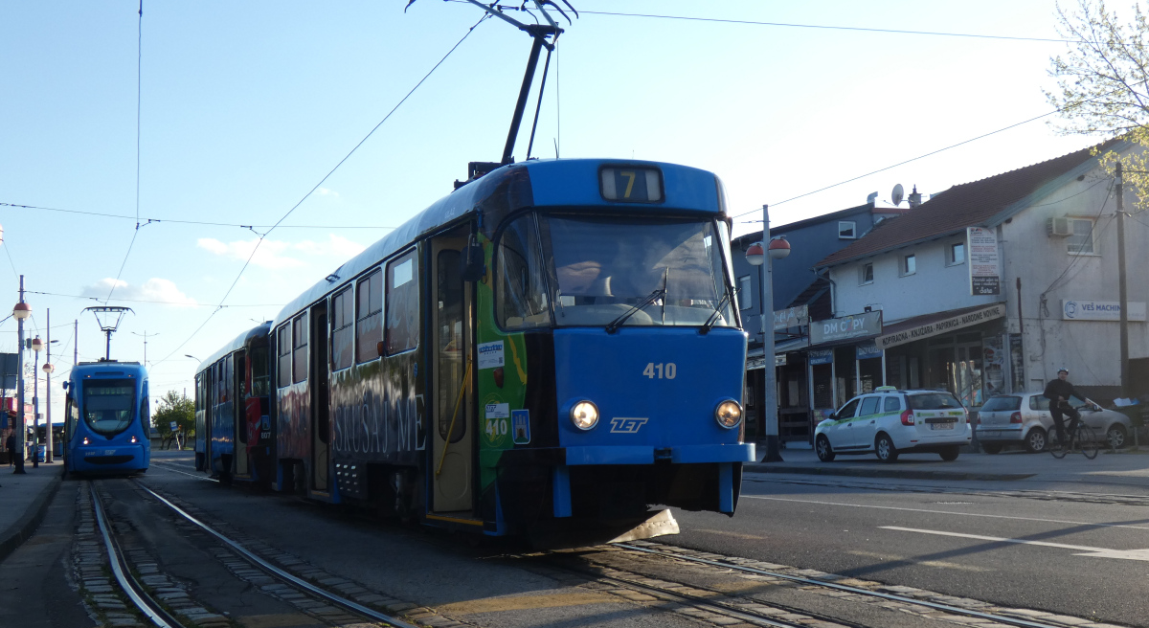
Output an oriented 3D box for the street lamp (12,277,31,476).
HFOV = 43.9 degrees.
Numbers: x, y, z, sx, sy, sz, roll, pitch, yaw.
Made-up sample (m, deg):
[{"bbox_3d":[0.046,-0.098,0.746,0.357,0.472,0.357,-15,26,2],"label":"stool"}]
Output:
[{"bbox_3d":[-16.771,1.840,43.253,0.520,5.950,0.900,0,-5,-19],"label":"street lamp"}]

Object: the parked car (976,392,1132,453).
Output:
[{"bbox_3d":[12.023,2.704,35.737,3.900,1.465,1.650,1,-5,-24],"label":"parked car"}]

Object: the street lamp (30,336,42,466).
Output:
[{"bbox_3d":[-21.553,3.492,57.223,0.500,5.250,0.600,0,-5,-19],"label":"street lamp"}]

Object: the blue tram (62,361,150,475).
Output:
[{"bbox_3d":[-18.435,4.467,56.259,2.300,3.360,32.000,0,-5,-18],"label":"blue tram"}]

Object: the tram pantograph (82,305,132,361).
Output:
[{"bbox_3d":[-14.604,0.630,44.700,1.700,1.770,1.500,0,-5,-18],"label":"tram pantograph"}]

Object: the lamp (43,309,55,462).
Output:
[{"bbox_3d":[-27.164,3.708,73.838,0.520,7.950,0.800,0,-5,-19],"label":"lamp"}]

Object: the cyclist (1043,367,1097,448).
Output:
[{"bbox_3d":[9.727,1.838,28.100,0.620,1.570,0.850,0,-5,-16],"label":"cyclist"}]

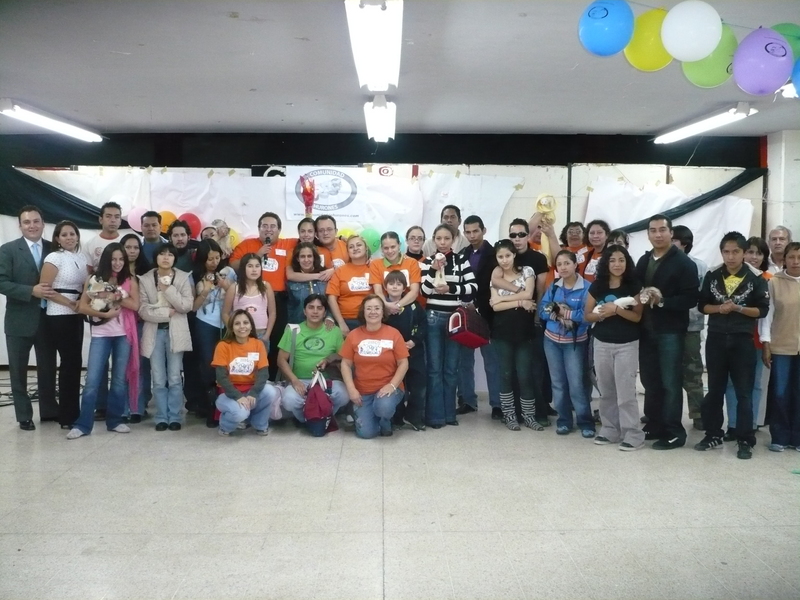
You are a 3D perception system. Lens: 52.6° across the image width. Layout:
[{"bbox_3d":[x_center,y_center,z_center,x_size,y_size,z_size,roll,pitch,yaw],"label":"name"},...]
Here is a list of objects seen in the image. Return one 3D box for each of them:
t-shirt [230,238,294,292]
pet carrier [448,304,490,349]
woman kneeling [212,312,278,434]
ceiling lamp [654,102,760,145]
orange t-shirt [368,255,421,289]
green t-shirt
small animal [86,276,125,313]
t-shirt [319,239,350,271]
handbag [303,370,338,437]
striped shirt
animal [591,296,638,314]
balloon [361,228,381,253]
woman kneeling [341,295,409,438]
[{"bbox_3d":[-1.198,-0.292,7.047,0.570,0.500,0.310,0,4,-6],"label":"t-shirt"},{"bbox_3d":[0.549,0.204,6.481,0.190,0.250,0.310,-24,-34,35],"label":"pet carrier"},{"bbox_3d":[-1.262,0.572,6.608,0.510,0.980,0.630,-1,4,-8],"label":"woman kneeling"},{"bbox_3d":[3.076,-1.808,8.335,0.270,0.140,2.380,0,4,-1],"label":"ceiling lamp"},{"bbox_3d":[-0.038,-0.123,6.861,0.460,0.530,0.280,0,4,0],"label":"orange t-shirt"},{"bbox_3d":[-0.742,0.447,6.629,0.530,0.550,0.320,0,4,-4],"label":"green t-shirt"},{"bbox_3d":[-2.230,-0.042,6.145,0.270,0.250,0.190,-2,5,-26],"label":"small animal"},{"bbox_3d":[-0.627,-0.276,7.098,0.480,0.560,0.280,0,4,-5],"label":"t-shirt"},{"bbox_3d":[-0.625,0.814,6.362,0.260,0.480,0.250,-1,5,-14],"label":"handbag"},{"bbox_3d":[0.393,-0.146,6.556,0.460,0.510,0.330,0,4,2],"label":"striped shirt"},{"bbox_3d":[1.566,0.040,5.891,0.330,0.125,0.110,1,5,14],"label":"animal"},{"bbox_3d":[-0.324,-0.626,8.728,0.220,0.270,0.220,0,4,0],"label":"balloon"},{"bbox_3d":[-0.204,0.502,6.478,0.540,1.100,0.680,0,4,-3],"label":"woman kneeling"}]

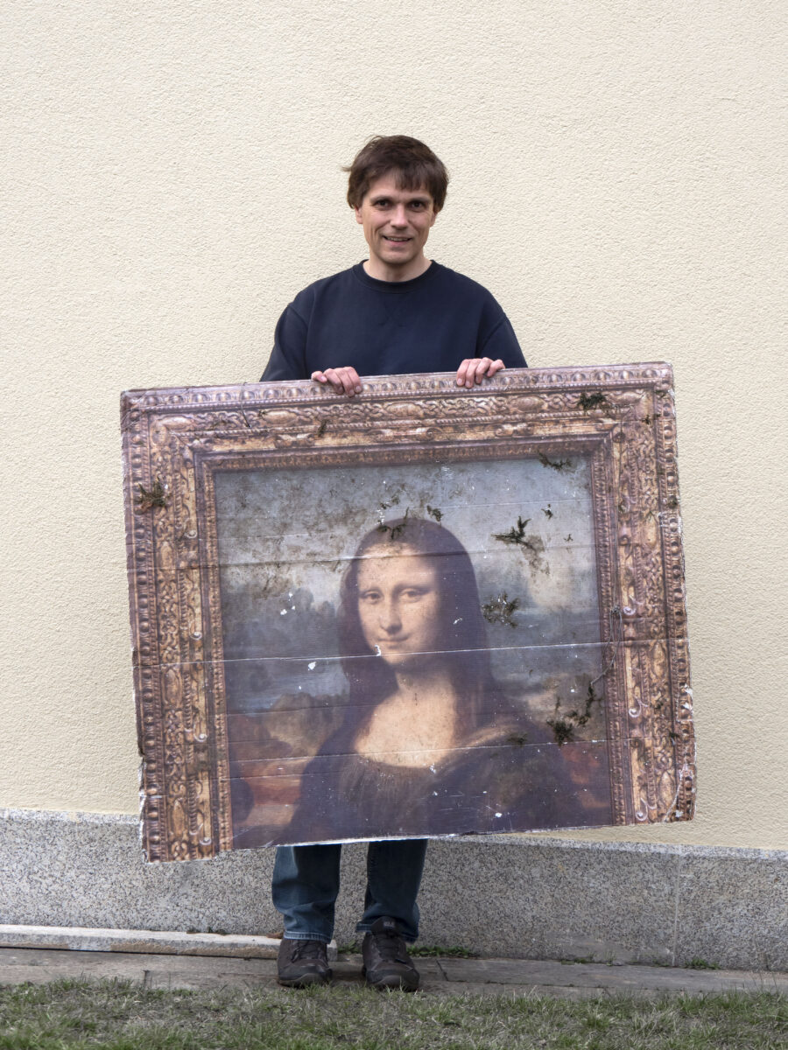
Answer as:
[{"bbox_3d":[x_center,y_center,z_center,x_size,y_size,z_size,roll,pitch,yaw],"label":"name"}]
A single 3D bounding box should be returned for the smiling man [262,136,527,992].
[{"bbox_3d":[-0.013,0.069,5.700,0.560,1.735,0.420,3,-1,-2],"label":"smiling man"}]

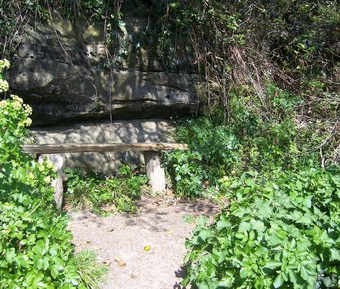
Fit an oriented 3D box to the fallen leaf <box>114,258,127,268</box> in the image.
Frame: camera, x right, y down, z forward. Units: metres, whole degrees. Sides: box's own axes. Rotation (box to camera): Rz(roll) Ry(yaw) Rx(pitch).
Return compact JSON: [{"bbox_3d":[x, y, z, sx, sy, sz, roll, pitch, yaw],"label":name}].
[{"bbox_3d":[-0.237,0.575,1.940,0.050,0.018,0.080,-4,8,-27],"label":"fallen leaf"}]

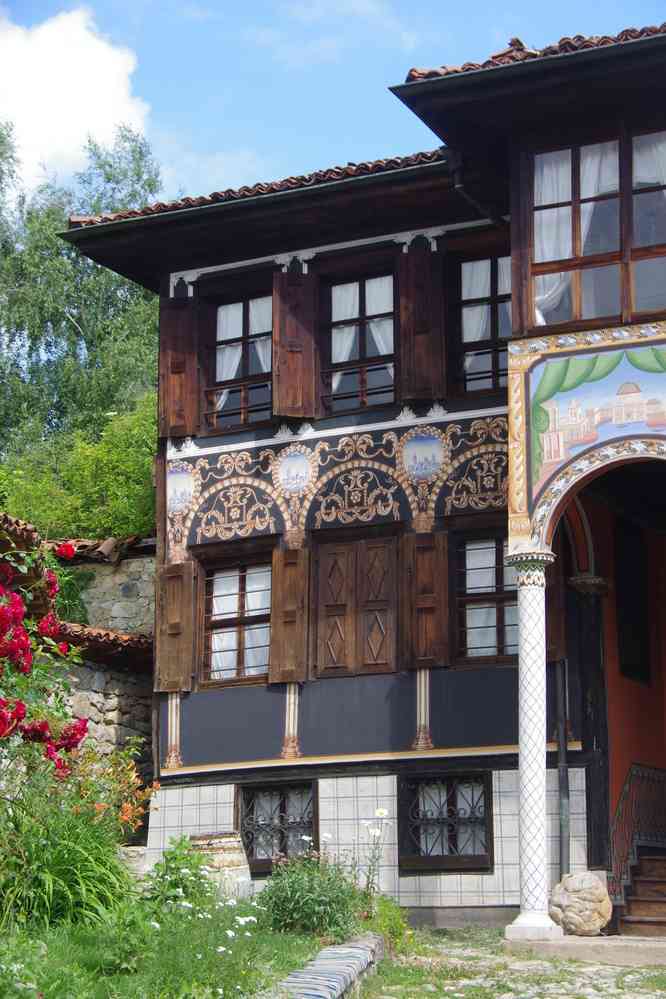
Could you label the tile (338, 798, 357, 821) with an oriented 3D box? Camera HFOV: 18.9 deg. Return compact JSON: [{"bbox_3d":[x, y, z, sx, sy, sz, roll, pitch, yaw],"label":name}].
[{"bbox_3d":[0.131,2.753,17.785,0.192,0.199,0.015,-7,-16,25],"label":"tile"}]

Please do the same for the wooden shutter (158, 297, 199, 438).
[{"bbox_3d":[-1.701,-1.456,21.994,0.437,1.604,0.070,-2,-13,7],"label":"wooden shutter"}]

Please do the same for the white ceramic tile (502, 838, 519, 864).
[{"bbox_3d":[1.607,3.144,17.842,0.189,0.225,0.020,-6,-14,27],"label":"white ceramic tile"}]

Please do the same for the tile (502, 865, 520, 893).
[{"bbox_3d":[1.605,3.376,17.793,0.193,0.242,0.020,-6,-14,27],"label":"tile"}]

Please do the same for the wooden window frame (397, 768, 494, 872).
[{"bbox_3d":[0.983,2.808,17.383,0.902,0.897,0.120,-7,-16,25],"label":"wooden window frame"}]

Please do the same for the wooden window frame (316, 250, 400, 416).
[{"bbox_3d":[0.247,-1.630,19.661,0.842,1.544,0.150,-6,-14,27],"label":"wooden window frame"}]

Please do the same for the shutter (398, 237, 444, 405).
[{"bbox_3d":[0.935,-1.824,20.761,0.479,1.634,0.070,-2,-13,8],"label":"shutter"}]

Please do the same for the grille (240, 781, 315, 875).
[{"bbox_3d":[-0.501,2.948,18.081,0.762,0.772,0.050,-7,-16,25],"label":"grille"}]

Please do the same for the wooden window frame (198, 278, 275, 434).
[{"bbox_3d":[-1.017,-1.570,21.873,0.996,1.676,0.180,-7,-15,25],"label":"wooden window frame"}]

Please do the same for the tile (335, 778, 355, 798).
[{"bbox_3d":[0.117,2.707,18.725,0.200,0.183,0.020,-6,-14,27],"label":"tile"}]

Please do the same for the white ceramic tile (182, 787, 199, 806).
[{"bbox_3d":[-1.379,2.895,19.474,0.189,0.186,0.020,-6,-14,27],"label":"white ceramic tile"}]

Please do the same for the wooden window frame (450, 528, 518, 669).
[{"bbox_3d":[1.641,0.972,19.942,0.948,1.348,0.150,-7,-15,25],"label":"wooden window frame"}]

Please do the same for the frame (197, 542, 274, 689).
[{"bbox_3d":[-0.901,1.089,18.737,0.916,1.378,0.120,-7,-16,25],"label":"frame"}]

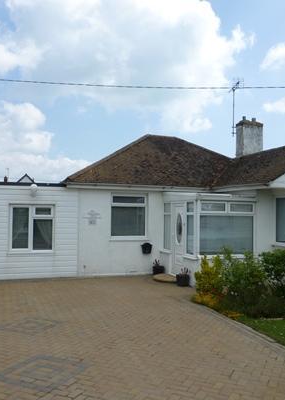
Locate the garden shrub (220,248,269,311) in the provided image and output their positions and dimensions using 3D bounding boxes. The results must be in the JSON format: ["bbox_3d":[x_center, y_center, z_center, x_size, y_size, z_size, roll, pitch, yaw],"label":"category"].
[{"bbox_3d":[2.172,1.619,7.950,1.022,1.151,0.950,2,-2,-20],"label":"garden shrub"}]

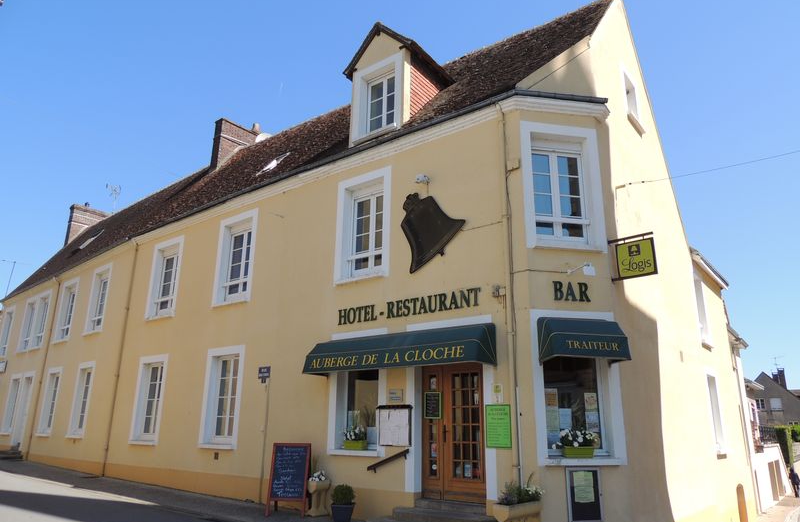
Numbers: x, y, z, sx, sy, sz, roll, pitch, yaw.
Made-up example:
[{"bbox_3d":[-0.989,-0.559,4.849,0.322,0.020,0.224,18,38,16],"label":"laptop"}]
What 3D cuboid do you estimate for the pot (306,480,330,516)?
[{"bbox_3d":[-1.398,4.103,9.623,0.320,0.550,0.300,13,-20,-37],"label":"pot"}]

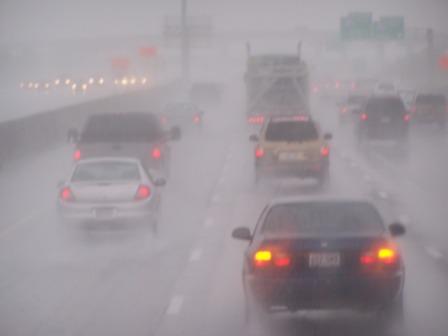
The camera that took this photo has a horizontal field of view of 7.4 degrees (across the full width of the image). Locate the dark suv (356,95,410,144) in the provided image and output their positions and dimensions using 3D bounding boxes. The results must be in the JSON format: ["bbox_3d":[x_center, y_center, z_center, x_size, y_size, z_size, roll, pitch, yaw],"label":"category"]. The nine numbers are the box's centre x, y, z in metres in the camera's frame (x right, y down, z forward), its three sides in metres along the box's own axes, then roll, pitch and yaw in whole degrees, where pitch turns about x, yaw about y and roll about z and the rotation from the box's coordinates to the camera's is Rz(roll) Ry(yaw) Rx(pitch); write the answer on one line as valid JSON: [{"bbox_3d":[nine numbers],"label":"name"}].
[{"bbox_3d":[6.133,-1.882,132.300,1.830,1.750,4.600,-1,2,1],"label":"dark suv"}]

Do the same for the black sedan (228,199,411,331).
[{"bbox_3d":[1.060,1.040,38.050,1.760,1.410,4.500,-1,2,1],"label":"black sedan"}]

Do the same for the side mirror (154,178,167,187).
[{"bbox_3d":[-1.170,0.272,64.100,0.210,0.150,0.120,-1,2,1],"label":"side mirror"}]

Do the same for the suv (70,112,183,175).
[{"bbox_3d":[-2.363,-0.337,81.000,2.100,1.930,5.750,-1,2,1],"label":"suv"}]

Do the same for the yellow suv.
[{"bbox_3d":[1.717,-0.508,87.200,1.820,1.730,4.450,-1,2,1],"label":"yellow suv"}]

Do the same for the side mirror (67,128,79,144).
[{"bbox_3d":[-3.545,-0.742,81.700,0.250,0.350,0.160,-1,2,1],"label":"side mirror"}]

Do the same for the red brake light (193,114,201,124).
[{"bbox_3d":[-1.145,-2.042,146.000,0.290,0.330,0.160,-1,2,1],"label":"red brake light"}]

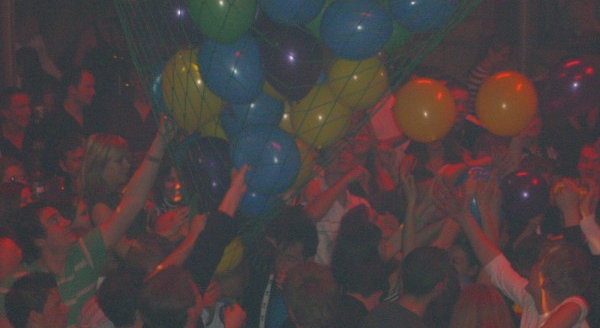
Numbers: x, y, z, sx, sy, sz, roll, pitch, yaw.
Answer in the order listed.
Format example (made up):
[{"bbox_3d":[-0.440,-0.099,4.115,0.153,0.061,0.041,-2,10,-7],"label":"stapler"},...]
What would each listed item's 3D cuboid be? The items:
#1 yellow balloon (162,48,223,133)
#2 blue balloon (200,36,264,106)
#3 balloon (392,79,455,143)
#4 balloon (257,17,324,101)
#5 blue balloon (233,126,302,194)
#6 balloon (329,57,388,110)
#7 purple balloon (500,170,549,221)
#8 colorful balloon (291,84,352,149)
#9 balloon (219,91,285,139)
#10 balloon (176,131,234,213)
[{"bbox_3d":[-0.441,-0.301,8.100,0.246,0.353,0.246,0,10,0],"label":"yellow balloon"},{"bbox_3d":[-0.278,-0.392,7.950,0.262,0.306,0.262,0,10,0],"label":"blue balloon"},{"bbox_3d":[0.531,-0.230,8.400,0.264,0.276,0.264,0,10,0],"label":"balloon"},{"bbox_3d":[-0.034,-0.385,7.350,0.242,0.305,0.242,0,8,0],"label":"balloon"},{"bbox_3d":[-0.122,-0.013,7.100,0.252,0.252,0.252,0,8,0],"label":"blue balloon"},{"bbox_3d":[0.246,-0.346,8.300,0.252,0.252,0.252,0,10,0],"label":"balloon"},{"bbox_3d":[1.091,0.153,9.600,0.238,0.253,0.238,0,10,0],"label":"purple balloon"},{"bbox_3d":[0.079,-0.175,7.300,0.229,0.244,0.229,0,8,0],"label":"colorful balloon"},{"bbox_3d":[-0.196,-0.183,8.150,0.268,0.264,0.268,0,10,0],"label":"balloon"},{"bbox_3d":[-0.345,0.031,7.300,0.233,0.281,0.233,0,8,0],"label":"balloon"}]

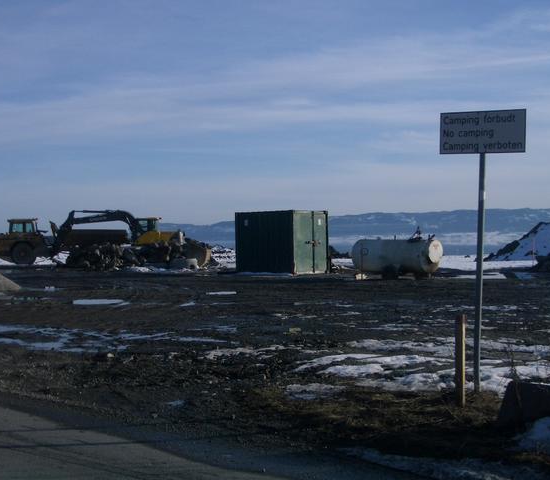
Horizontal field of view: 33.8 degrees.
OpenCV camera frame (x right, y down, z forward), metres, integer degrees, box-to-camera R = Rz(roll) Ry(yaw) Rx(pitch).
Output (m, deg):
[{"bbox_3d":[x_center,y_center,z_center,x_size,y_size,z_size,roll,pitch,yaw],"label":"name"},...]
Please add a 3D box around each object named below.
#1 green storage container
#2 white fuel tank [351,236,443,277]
[{"bbox_3d":[0.310,0.120,38.000,3.000,2.570,2.440,0,0,39],"label":"green storage container"},{"bbox_3d":[4.660,0.680,34.300,3.500,1.500,1.250,0,0,39],"label":"white fuel tank"}]

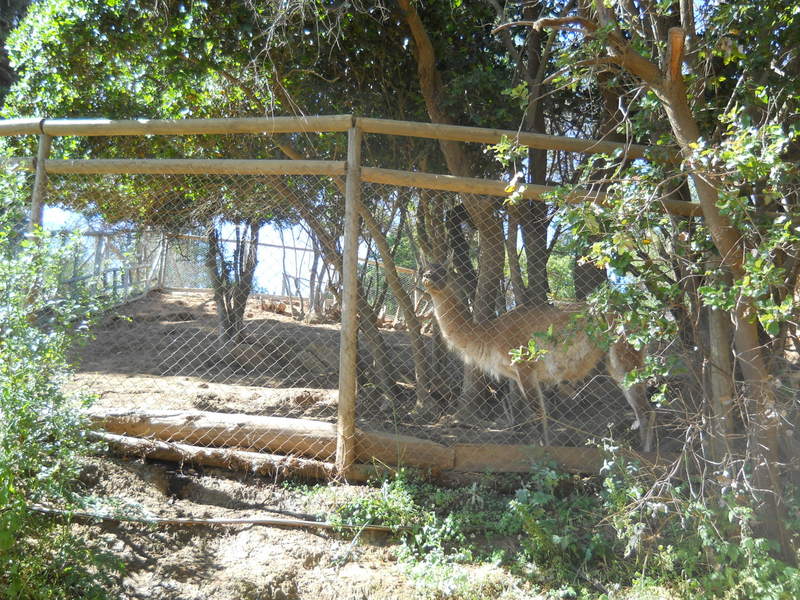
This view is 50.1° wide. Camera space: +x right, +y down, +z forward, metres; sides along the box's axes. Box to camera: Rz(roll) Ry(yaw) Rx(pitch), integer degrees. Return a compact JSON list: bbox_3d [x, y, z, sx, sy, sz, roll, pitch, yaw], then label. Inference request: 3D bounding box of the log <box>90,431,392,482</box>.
[{"bbox_3d":[-1.085,1.001,5.535,2.101,0.145,0.140,4,-9,15],"label":"log"}]

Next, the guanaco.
[{"bbox_3d":[0.975,0.428,6.150,1.600,1.390,0.450,1,-11,0],"label":"guanaco"}]

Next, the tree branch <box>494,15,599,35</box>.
[{"bbox_3d":[0.879,-1.669,5.200,0.620,0.110,0.130,1,-11,0],"label":"tree branch"}]

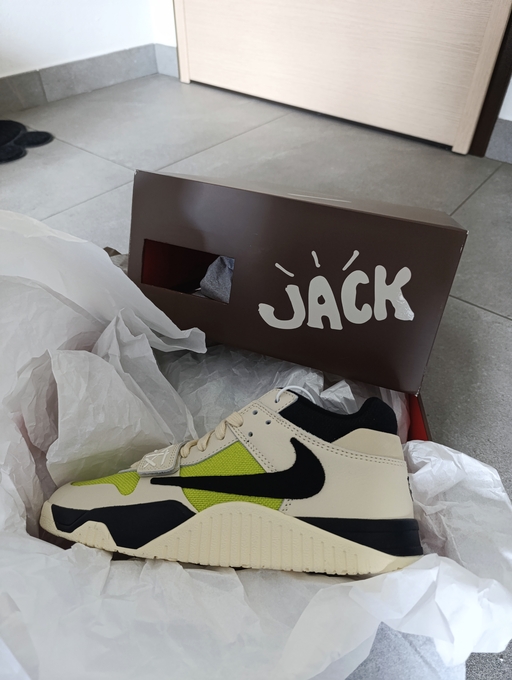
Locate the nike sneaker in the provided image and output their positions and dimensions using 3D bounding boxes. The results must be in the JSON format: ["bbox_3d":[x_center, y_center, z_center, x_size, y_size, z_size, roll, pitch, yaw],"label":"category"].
[{"bbox_3d":[-0.028,0.101,0.363,0.308,0.110,0.132,1,75,8],"label":"nike sneaker"}]

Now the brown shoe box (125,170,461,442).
[{"bbox_3d":[0.040,-0.086,0.552,0.348,0.170,0.150,15,21,14],"label":"brown shoe box"}]

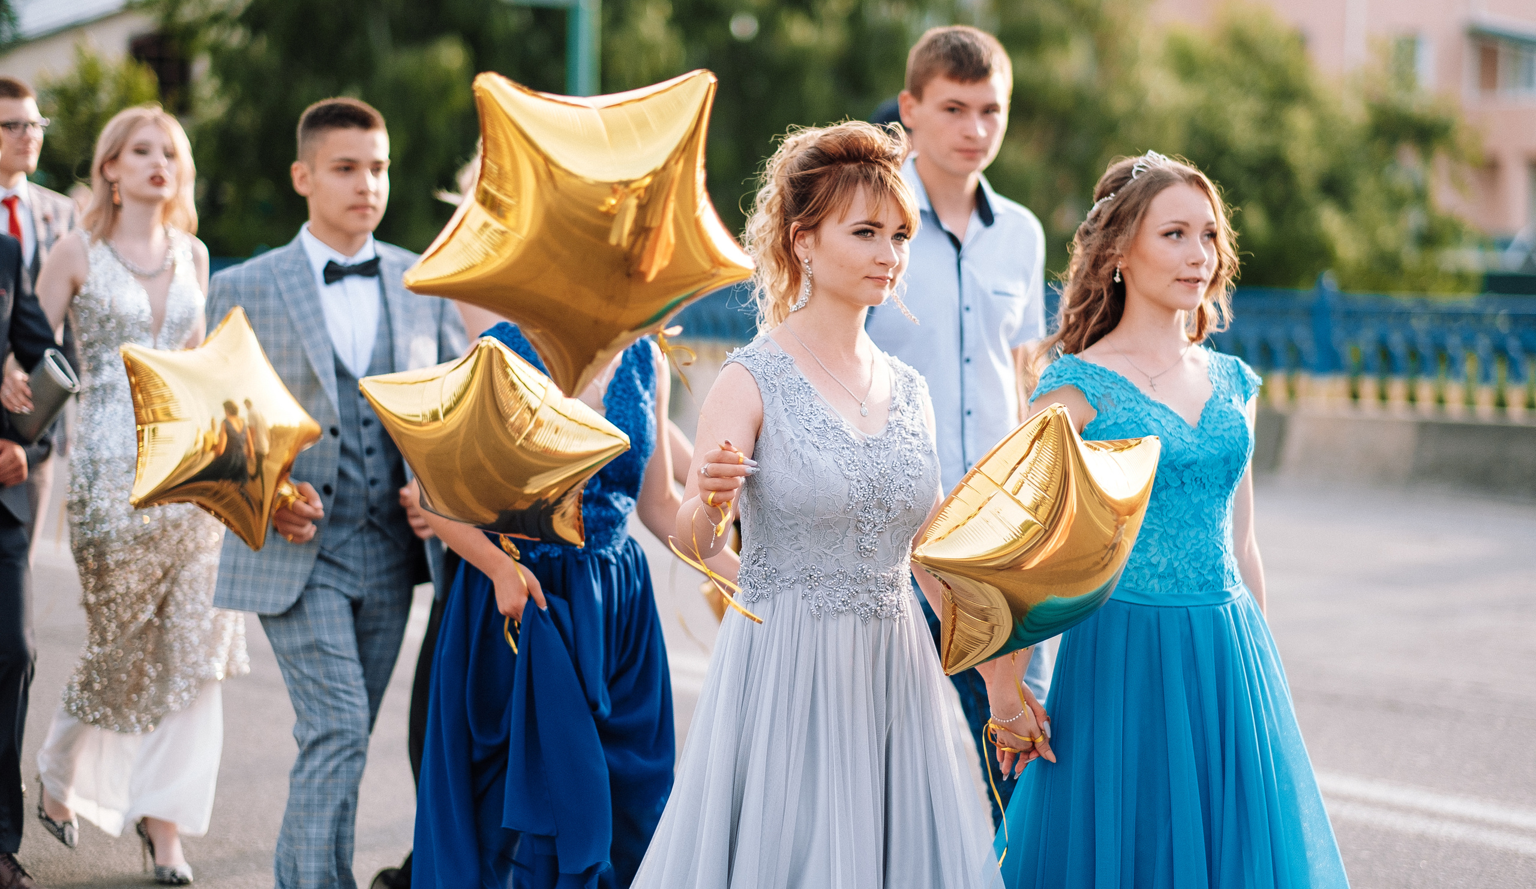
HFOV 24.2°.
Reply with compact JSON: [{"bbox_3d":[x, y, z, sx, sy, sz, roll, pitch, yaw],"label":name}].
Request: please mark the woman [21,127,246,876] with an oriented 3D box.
[{"bbox_3d":[-1.463,0.090,8.280,0.450,1.750,0.400,-1,4,-32],"label":"woman"}]

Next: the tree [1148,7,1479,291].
[{"bbox_3d":[6.864,-3.245,45.000,4.200,4.700,4.000,1,3,0],"label":"tree"}]

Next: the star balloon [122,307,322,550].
[{"bbox_3d":[-1.050,-0.049,6.827,0.460,0.440,0.180,24,-24,-39],"label":"star balloon"}]

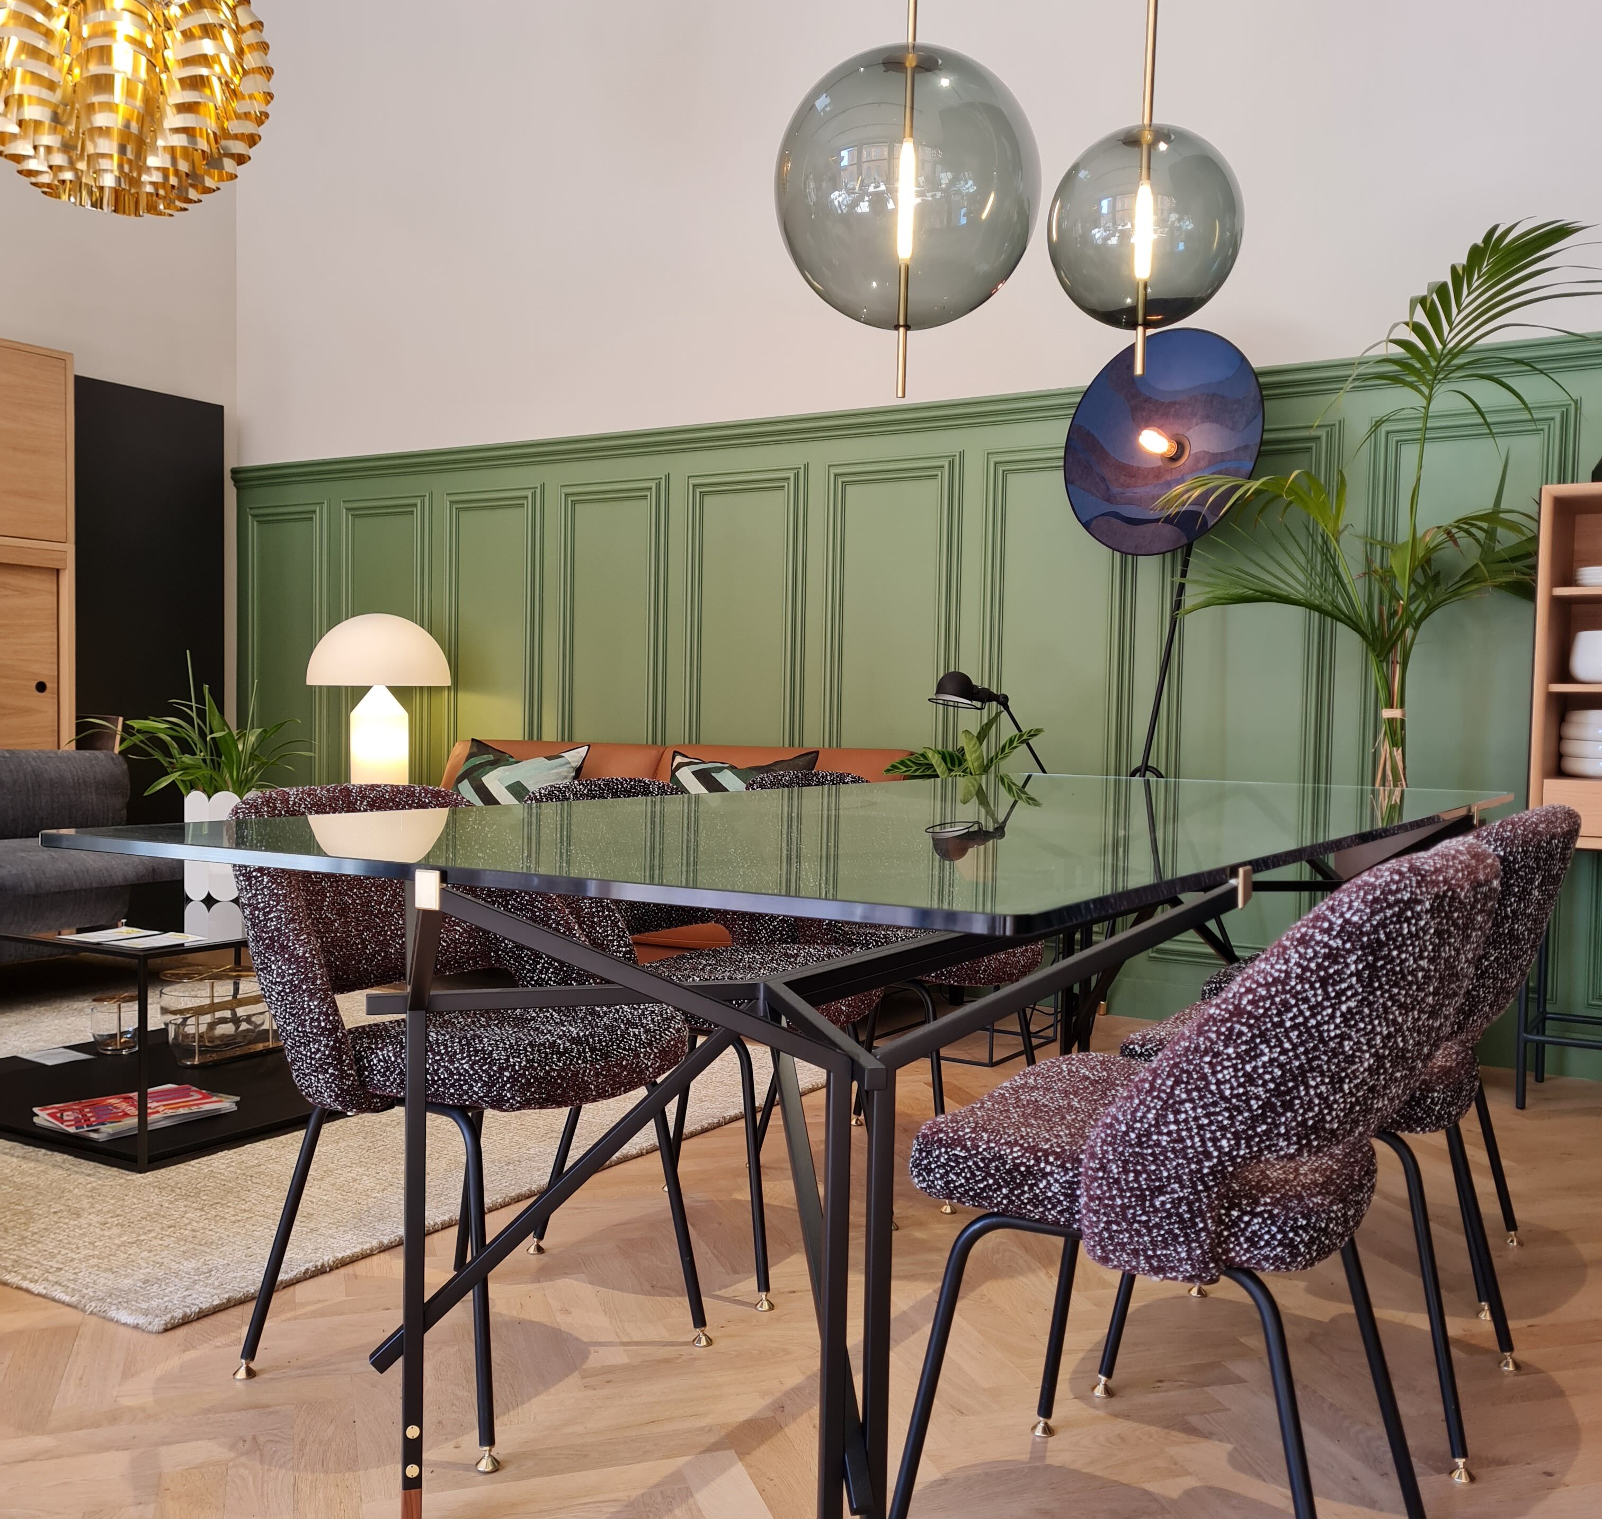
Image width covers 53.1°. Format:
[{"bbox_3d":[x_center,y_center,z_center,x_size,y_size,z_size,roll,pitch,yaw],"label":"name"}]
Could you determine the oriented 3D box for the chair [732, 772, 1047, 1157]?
[{"bbox_3d":[0.188,0.408,3.192,0.570,0.790,0.540,2,2,33],"label":"chair"}]

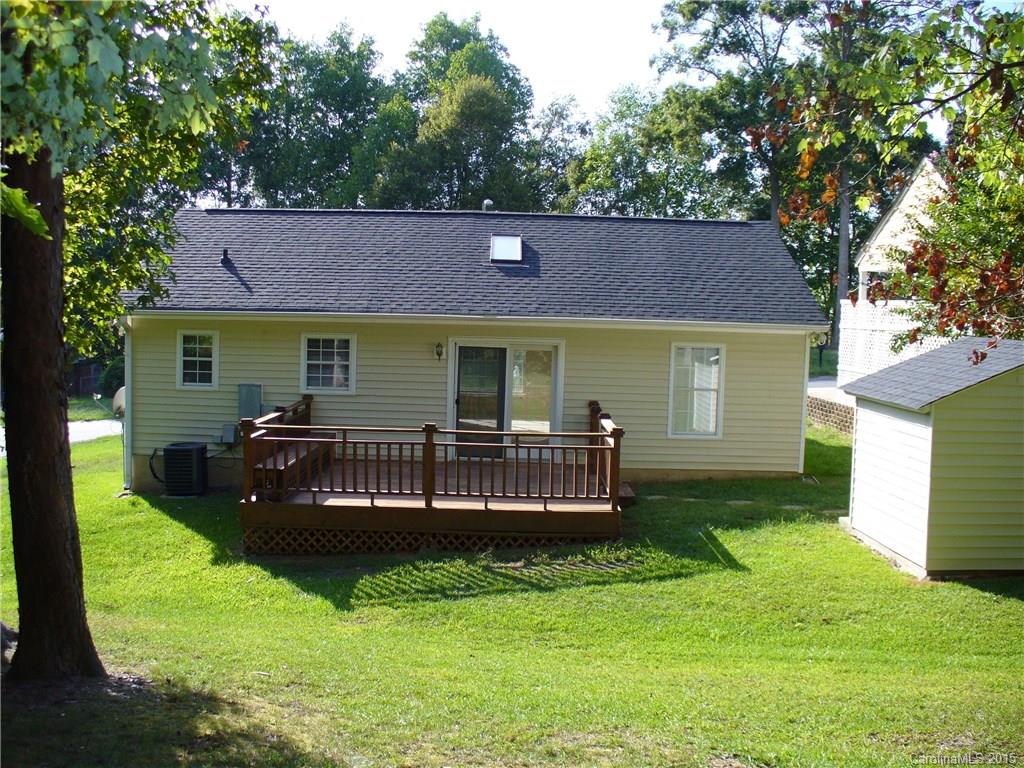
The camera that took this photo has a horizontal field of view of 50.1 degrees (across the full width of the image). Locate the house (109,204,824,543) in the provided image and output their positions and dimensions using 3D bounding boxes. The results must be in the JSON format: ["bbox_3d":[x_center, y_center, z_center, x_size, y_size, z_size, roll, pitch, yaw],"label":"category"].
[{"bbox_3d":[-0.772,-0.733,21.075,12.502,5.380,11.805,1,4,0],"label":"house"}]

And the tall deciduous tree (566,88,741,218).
[{"bbox_3d":[6.851,-7.616,54.609,8.609,14.041,8.609,1,4,0],"label":"tall deciduous tree"}]

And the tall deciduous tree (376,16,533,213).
[{"bbox_3d":[-2.792,-8.521,49.553,7.474,16.098,7.474,1,4,0],"label":"tall deciduous tree"}]

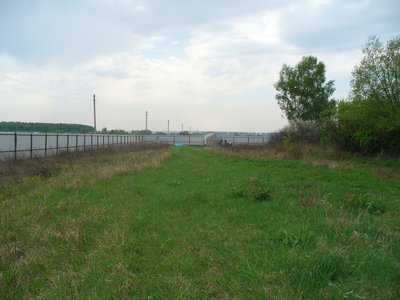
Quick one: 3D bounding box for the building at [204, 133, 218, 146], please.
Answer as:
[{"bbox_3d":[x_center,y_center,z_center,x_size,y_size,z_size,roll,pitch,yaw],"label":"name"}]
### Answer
[{"bbox_3d":[2.250,-1.980,82.000,2.100,2.700,2.600,-1,2,-23],"label":"building"}]

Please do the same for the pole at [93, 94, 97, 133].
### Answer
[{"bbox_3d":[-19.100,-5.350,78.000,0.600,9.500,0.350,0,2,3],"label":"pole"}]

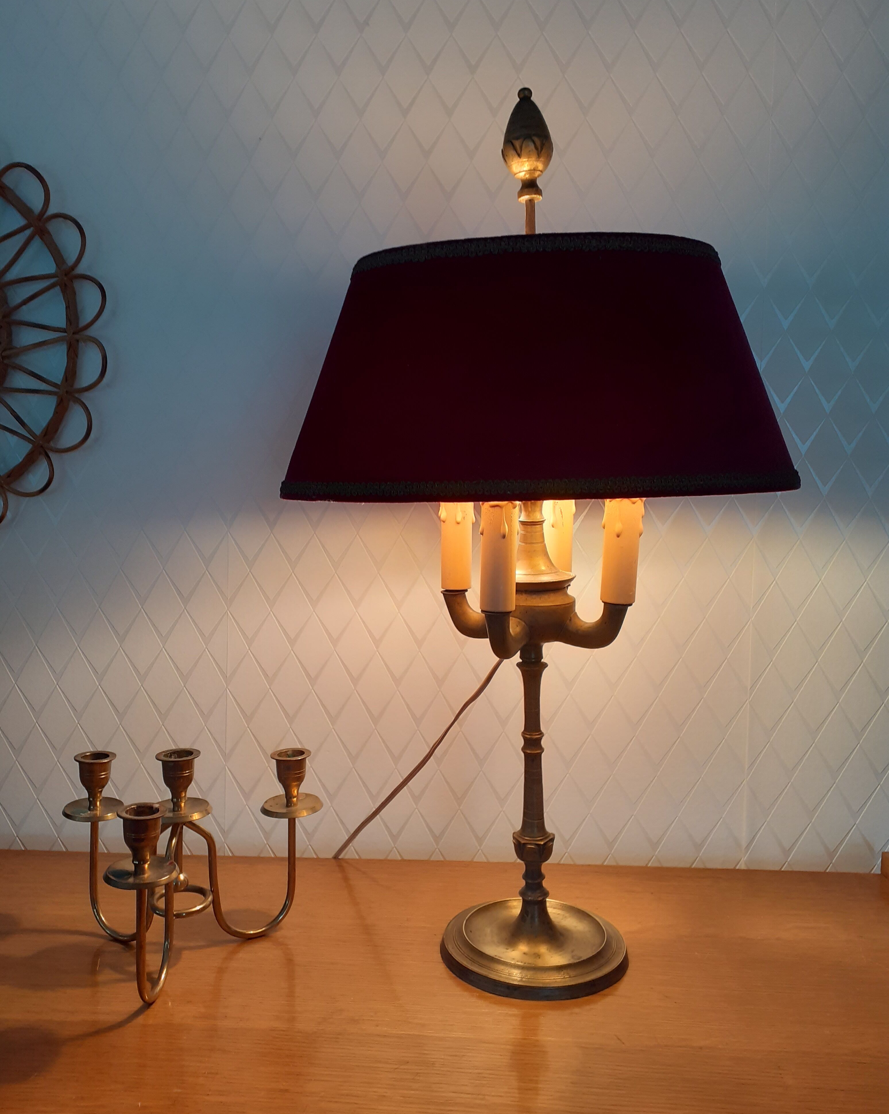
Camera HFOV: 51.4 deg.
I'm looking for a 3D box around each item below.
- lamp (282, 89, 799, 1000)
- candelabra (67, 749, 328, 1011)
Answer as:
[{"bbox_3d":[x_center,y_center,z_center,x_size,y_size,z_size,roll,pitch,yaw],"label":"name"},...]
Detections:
[{"bbox_3d":[0.072,-0.018,0.731,0.405,0.680,0.290,1,4,2],"label":"lamp"},{"bbox_3d":[-0.210,0.239,0.707,0.215,0.164,0.193,1,4,-1],"label":"candelabra"}]

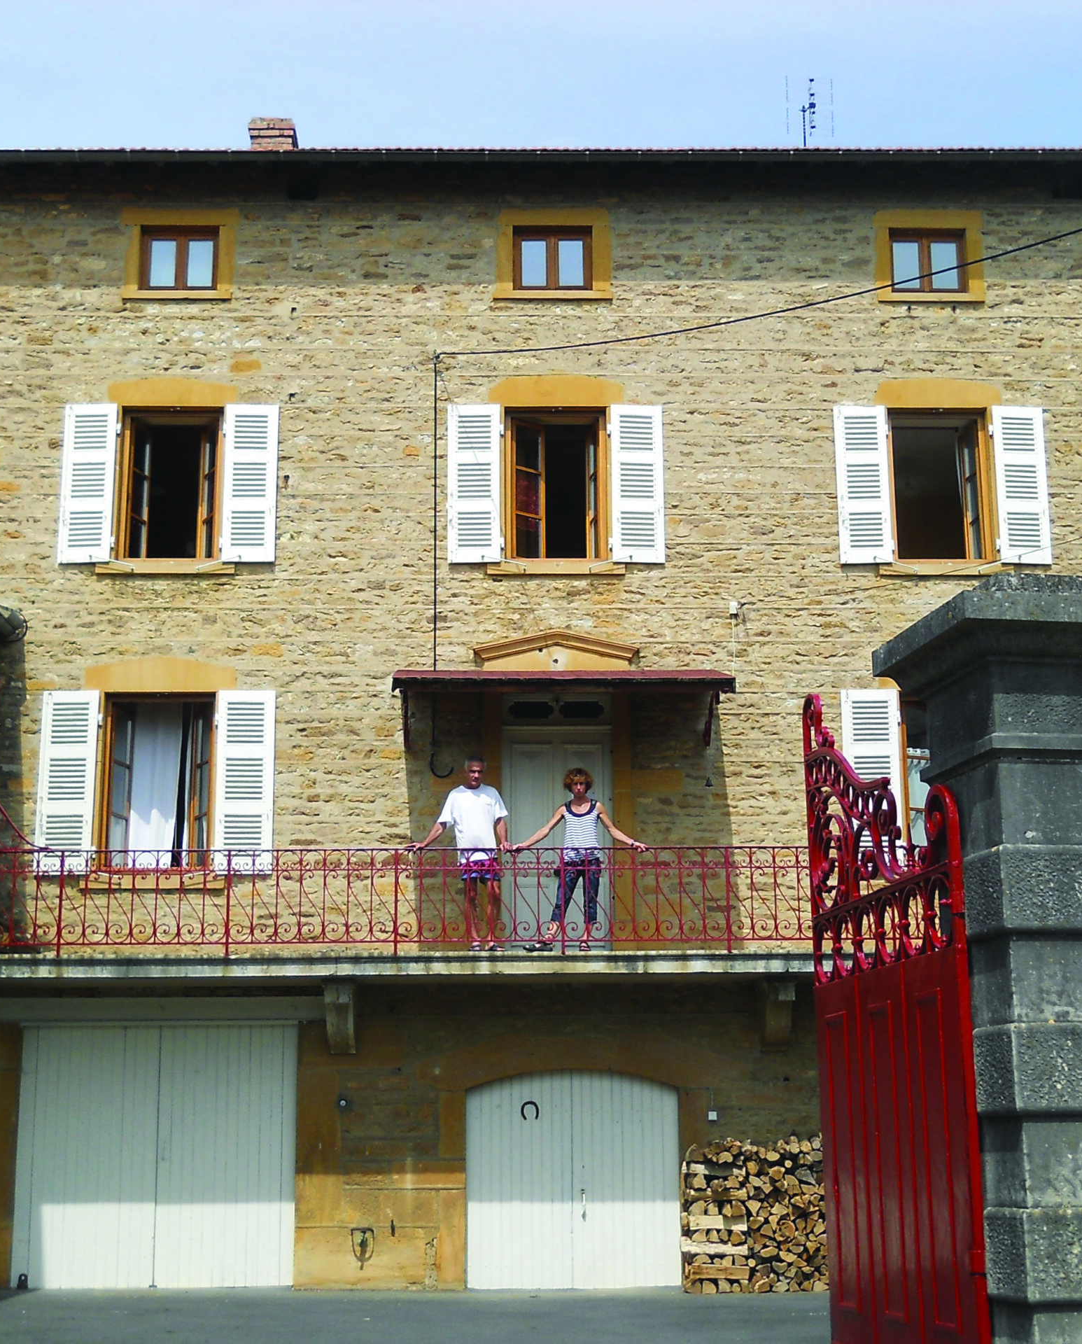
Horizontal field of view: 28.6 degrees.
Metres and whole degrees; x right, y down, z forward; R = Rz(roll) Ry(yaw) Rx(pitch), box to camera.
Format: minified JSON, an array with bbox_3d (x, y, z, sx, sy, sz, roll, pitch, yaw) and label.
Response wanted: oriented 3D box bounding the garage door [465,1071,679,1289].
[{"bbox_3d":[0.297,4.596,19.277,1.948,1.914,0.100,0,-14,-2],"label":"garage door"}]

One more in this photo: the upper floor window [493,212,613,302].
[{"bbox_3d":[0.116,-4.216,21.409,1.181,0.974,0.180,0,-14,-2],"label":"upper floor window"}]

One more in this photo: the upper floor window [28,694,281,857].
[{"bbox_3d":[-3.605,1.037,19.942,2.195,1.753,0.180,0,-14,-2],"label":"upper floor window"}]

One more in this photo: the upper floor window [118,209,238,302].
[{"bbox_3d":[-3.624,-4.192,21.292,1.167,0.973,0.180,0,-14,-2],"label":"upper floor window"}]

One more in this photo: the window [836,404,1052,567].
[{"bbox_3d":[3.957,-1.839,20.881,2.084,1.633,0.180,0,-14,-2],"label":"window"}]

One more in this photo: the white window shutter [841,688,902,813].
[{"bbox_3d":[3.156,1.019,20.096,0.555,1.748,0.050,0,-14,-2],"label":"white window shutter"}]

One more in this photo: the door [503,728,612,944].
[{"bbox_3d":[0.164,1.601,20.120,1.063,2.179,0.100,0,-14,-2],"label":"door"}]

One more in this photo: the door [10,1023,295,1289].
[{"bbox_3d":[-3.476,4.367,19.222,2.519,2.342,0.100,0,-14,-2],"label":"door"}]

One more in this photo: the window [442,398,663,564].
[{"bbox_3d":[0.154,-1.839,20.768,2.109,1.632,0.180,0,-14,-2],"label":"window"}]

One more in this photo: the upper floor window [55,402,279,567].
[{"bbox_3d":[-3.607,-1.835,20.655,2.091,1.627,0.180,0,-14,-2],"label":"upper floor window"}]

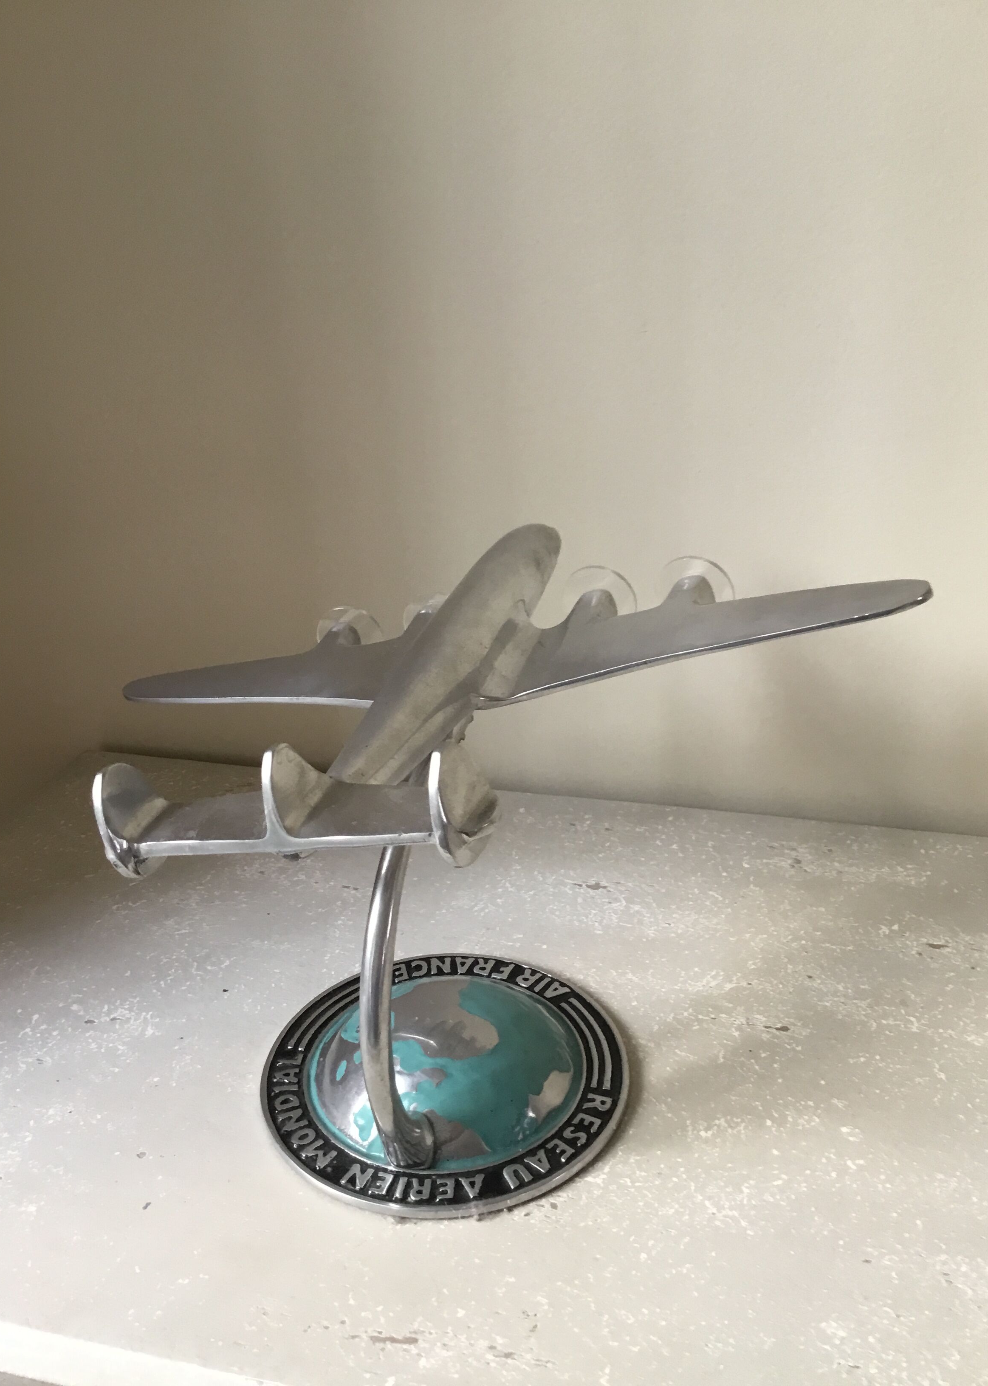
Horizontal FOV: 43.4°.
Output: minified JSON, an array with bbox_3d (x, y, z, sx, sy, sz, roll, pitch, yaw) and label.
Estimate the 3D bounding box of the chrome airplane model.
[{"bbox_3d":[-0.017,0.037,0.527,0.361,0.207,0.285,8,26,20],"label":"chrome airplane model"}]

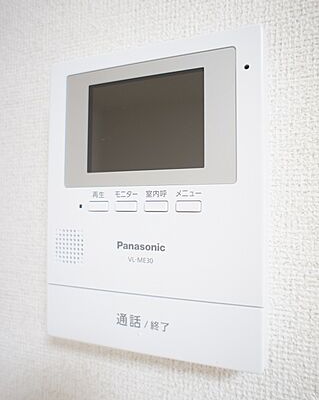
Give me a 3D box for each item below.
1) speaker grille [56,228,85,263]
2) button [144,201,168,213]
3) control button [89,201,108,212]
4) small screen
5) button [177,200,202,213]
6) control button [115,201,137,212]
[{"bbox_3d":[-0.056,0.029,0.198,0.020,0.020,0.002,0,-2,21],"label":"speaker grille"},{"bbox_3d":[-0.002,0.003,0.178,0.014,0.006,0.003,0,-2,21],"label":"button"},{"bbox_3d":[-0.037,0.004,0.191,0.014,0.006,0.003,0,-2,21],"label":"control button"},{"bbox_3d":[-0.010,-0.044,0.184,0.072,0.054,0.005,0,-2,21],"label":"small screen"},{"bbox_3d":[0.015,0.003,0.172,0.015,0.006,0.003,0,-2,21],"label":"button"},{"bbox_3d":[-0.019,0.004,0.185,0.015,0.006,0.003,0,-2,21],"label":"control button"}]

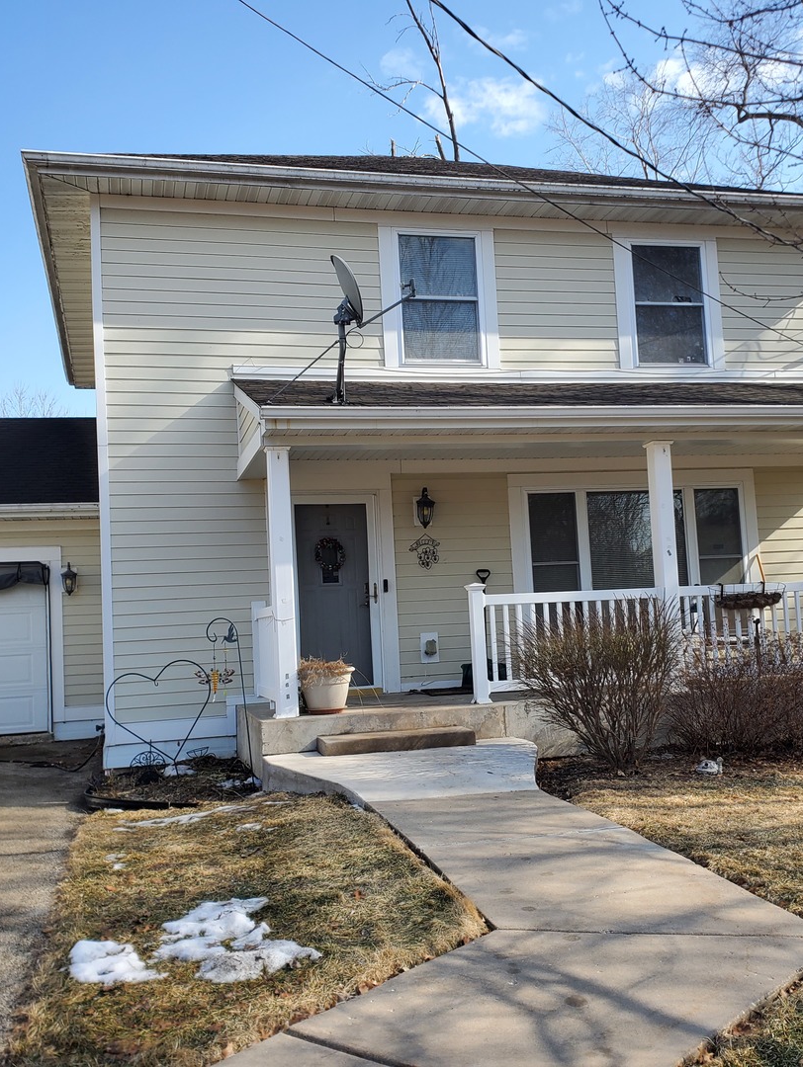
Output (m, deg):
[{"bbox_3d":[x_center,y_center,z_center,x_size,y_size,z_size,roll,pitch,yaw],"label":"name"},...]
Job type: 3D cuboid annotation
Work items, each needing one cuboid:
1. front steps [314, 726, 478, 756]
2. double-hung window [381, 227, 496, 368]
[{"bbox_3d":[-0.031,1.670,8.561,1.229,0.113,0.369,-2,-4,-14],"label":"front steps"},{"bbox_3d":[0.410,-2.485,11.242,1.263,1.507,0.116,-2,-4,-14],"label":"double-hung window"}]

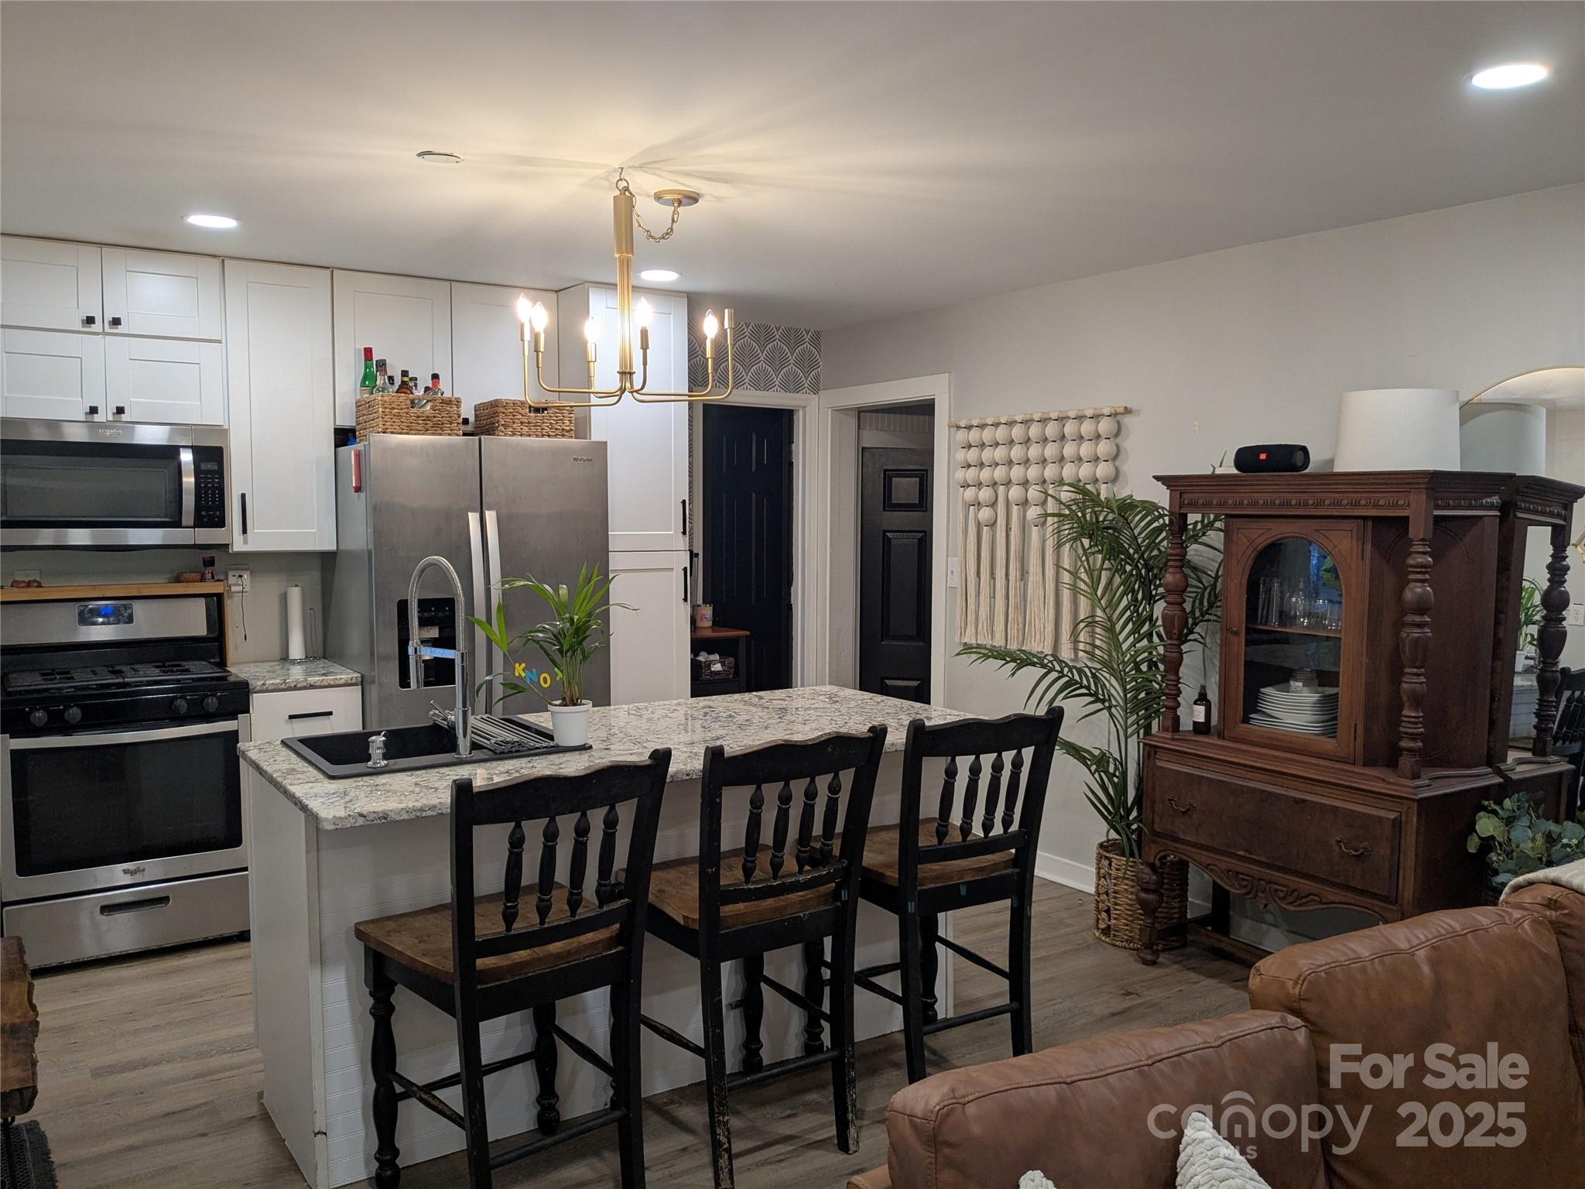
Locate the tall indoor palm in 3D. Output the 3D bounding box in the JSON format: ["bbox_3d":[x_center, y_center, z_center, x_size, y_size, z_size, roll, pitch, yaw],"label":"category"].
[{"bbox_3d":[1.068,0.276,4.454,0.620,1.340,0.920,-3,5,-33],"label":"tall indoor palm"}]

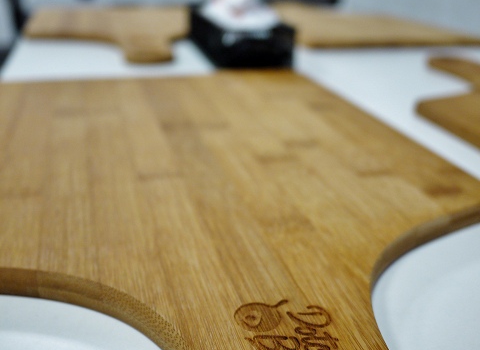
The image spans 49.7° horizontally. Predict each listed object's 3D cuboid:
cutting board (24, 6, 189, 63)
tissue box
[{"bbox_3d":[-0.180,-0.240,0.845,0.310,0.013,0.510,-5,25,-15],"label":"cutting board"},{"bbox_3d":[-0.005,-0.190,0.700,0.097,0.046,0.211,-4,24,-13],"label":"tissue box"}]

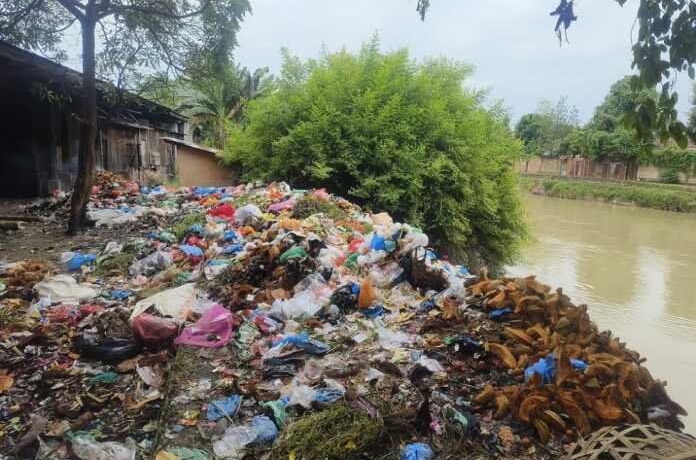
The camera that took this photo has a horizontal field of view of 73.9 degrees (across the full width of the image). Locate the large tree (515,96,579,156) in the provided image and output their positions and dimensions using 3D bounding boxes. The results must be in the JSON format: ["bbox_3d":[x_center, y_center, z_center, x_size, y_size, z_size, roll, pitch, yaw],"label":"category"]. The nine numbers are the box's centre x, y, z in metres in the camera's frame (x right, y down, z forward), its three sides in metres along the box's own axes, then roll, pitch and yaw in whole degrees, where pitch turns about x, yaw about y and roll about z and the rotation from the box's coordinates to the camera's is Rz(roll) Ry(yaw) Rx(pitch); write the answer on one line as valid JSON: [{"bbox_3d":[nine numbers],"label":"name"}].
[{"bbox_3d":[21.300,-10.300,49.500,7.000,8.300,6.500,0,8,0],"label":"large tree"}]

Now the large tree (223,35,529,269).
[{"bbox_3d":[0.600,-1.750,9.850,6.300,4.800,5.300,0,8,0],"label":"large tree"}]

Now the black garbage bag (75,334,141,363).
[{"bbox_3d":[-1.870,0.920,3.600,0.500,0.200,0.340,0,8,0],"label":"black garbage bag"}]

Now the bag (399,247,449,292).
[{"bbox_3d":[0.900,0.470,5.500,0.570,0.440,0.450,0,8,0],"label":"bag"}]

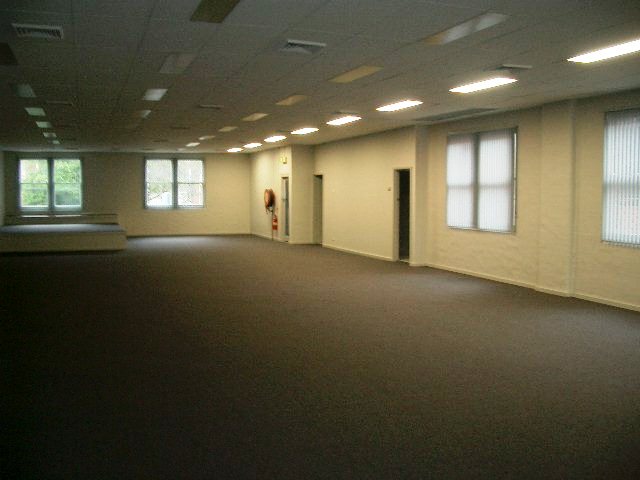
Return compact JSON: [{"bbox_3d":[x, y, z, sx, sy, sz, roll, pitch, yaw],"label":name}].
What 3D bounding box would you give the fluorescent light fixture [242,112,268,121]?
[{"bbox_3d":[-1.218,-2.318,12.198,0.287,0.079,1.156,-2,5,-20],"label":"fluorescent light fixture"}]

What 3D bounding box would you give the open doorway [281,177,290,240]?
[{"bbox_3d":[-1.056,-0.960,20.416,0.138,2.075,0.869,-2,5,-20],"label":"open doorway"}]

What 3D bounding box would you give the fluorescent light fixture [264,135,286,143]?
[{"bbox_3d":[-1.174,-2.706,17.251,0.287,0.079,1.156,-2,5,-20],"label":"fluorescent light fixture"}]

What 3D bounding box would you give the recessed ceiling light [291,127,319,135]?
[{"bbox_3d":[-0.357,-2.538,15.032,0.287,0.079,1.156,-2,5,-20],"label":"recessed ceiling light"}]

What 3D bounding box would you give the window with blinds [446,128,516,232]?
[{"bbox_3d":[3.002,-1.116,12.156,0.119,1.828,2.223,-2,5,-20],"label":"window with blinds"}]

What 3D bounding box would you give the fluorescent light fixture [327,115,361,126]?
[{"bbox_3d":[0.461,-2.370,12.812,0.287,0.079,1.156,-2,5,-20],"label":"fluorescent light fixture"}]

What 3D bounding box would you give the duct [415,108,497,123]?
[{"bbox_3d":[2.433,-2.293,11.857,0.563,0.069,1.927,-2,5,-20],"label":"duct"}]

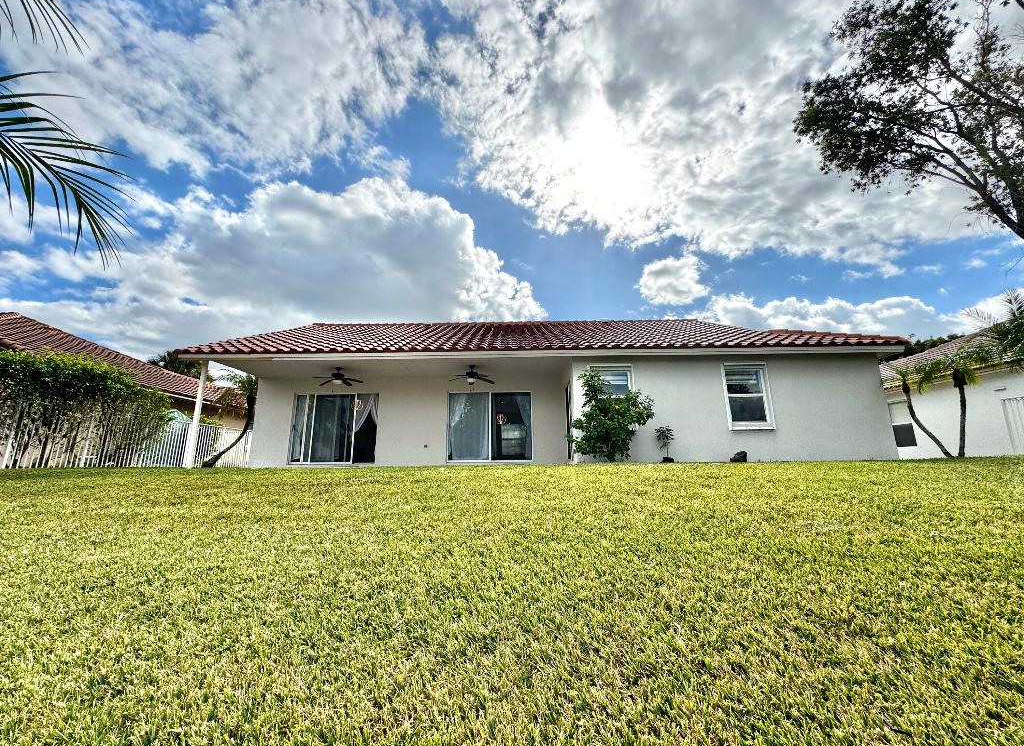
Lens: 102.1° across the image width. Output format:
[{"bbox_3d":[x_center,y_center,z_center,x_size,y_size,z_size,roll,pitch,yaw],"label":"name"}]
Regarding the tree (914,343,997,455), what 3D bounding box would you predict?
[{"bbox_3d":[12.135,0.647,11.356,2.300,3.250,2.200,-1,-11,0],"label":"tree"}]

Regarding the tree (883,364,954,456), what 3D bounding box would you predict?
[{"bbox_3d":[11.129,0.989,11.393,2.150,2.620,2.000,-1,-11,0],"label":"tree"}]

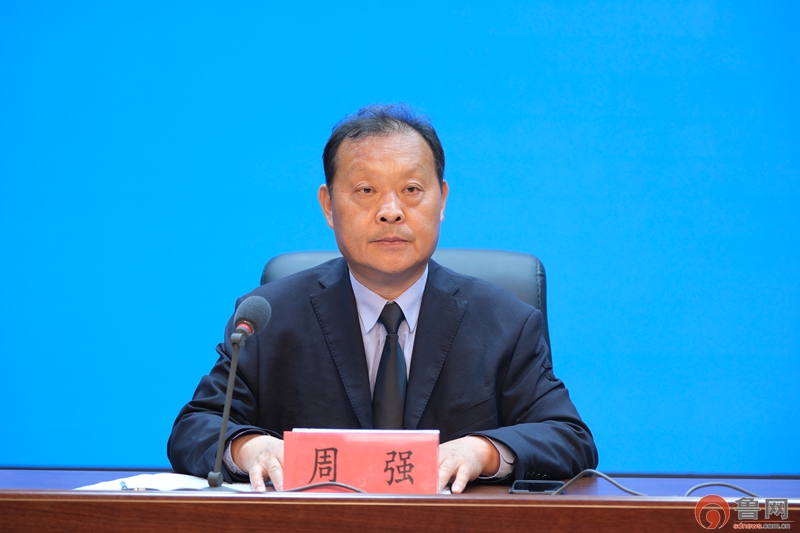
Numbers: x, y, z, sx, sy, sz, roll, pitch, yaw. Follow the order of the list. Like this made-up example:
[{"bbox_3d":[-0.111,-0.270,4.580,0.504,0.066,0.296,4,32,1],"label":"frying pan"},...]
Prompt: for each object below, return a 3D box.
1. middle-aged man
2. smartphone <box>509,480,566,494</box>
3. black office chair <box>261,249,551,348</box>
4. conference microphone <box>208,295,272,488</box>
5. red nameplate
[{"bbox_3d":[-0.023,0.410,3.290,0.590,1.280,0.680,1,0,-1],"label":"middle-aged man"},{"bbox_3d":[0.186,0.295,3.110,0.075,0.010,0.155,1,0,4],"label":"smartphone"},{"bbox_3d":[0.010,0.510,3.520,0.600,1.080,0.640,1,0,0],"label":"black office chair"},{"bbox_3d":[-0.215,0.168,3.060,0.105,0.268,0.140,1,0,21],"label":"conference microphone"},{"bbox_3d":[-0.050,0.255,3.010,0.200,0.092,0.060,1,0,0],"label":"red nameplate"}]

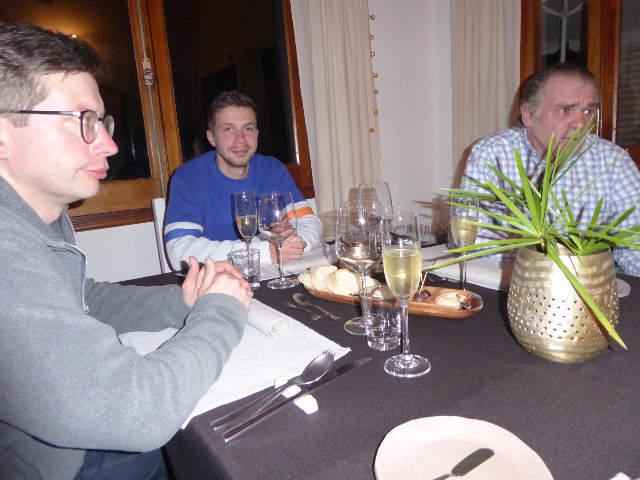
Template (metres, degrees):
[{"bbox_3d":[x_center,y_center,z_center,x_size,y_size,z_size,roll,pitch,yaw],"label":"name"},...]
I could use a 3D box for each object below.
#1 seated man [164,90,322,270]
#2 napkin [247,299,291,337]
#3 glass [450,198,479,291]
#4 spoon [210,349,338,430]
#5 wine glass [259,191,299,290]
[{"bbox_3d":[-0.219,0.159,1.518,0.530,1.257,0.680,-9,12,-27],"label":"seated man"},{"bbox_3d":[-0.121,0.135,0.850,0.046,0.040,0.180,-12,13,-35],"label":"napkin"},{"bbox_3d":[0.280,0.012,0.890,0.064,0.211,0.064,-4,11,1],"label":"glass"},{"bbox_3d":[-0.048,0.186,0.584,0.043,0.026,0.195,7,20,45],"label":"spoon"},{"bbox_3d":[-0.094,0.002,1.082,0.090,0.211,0.090,-4,11,1],"label":"wine glass"}]

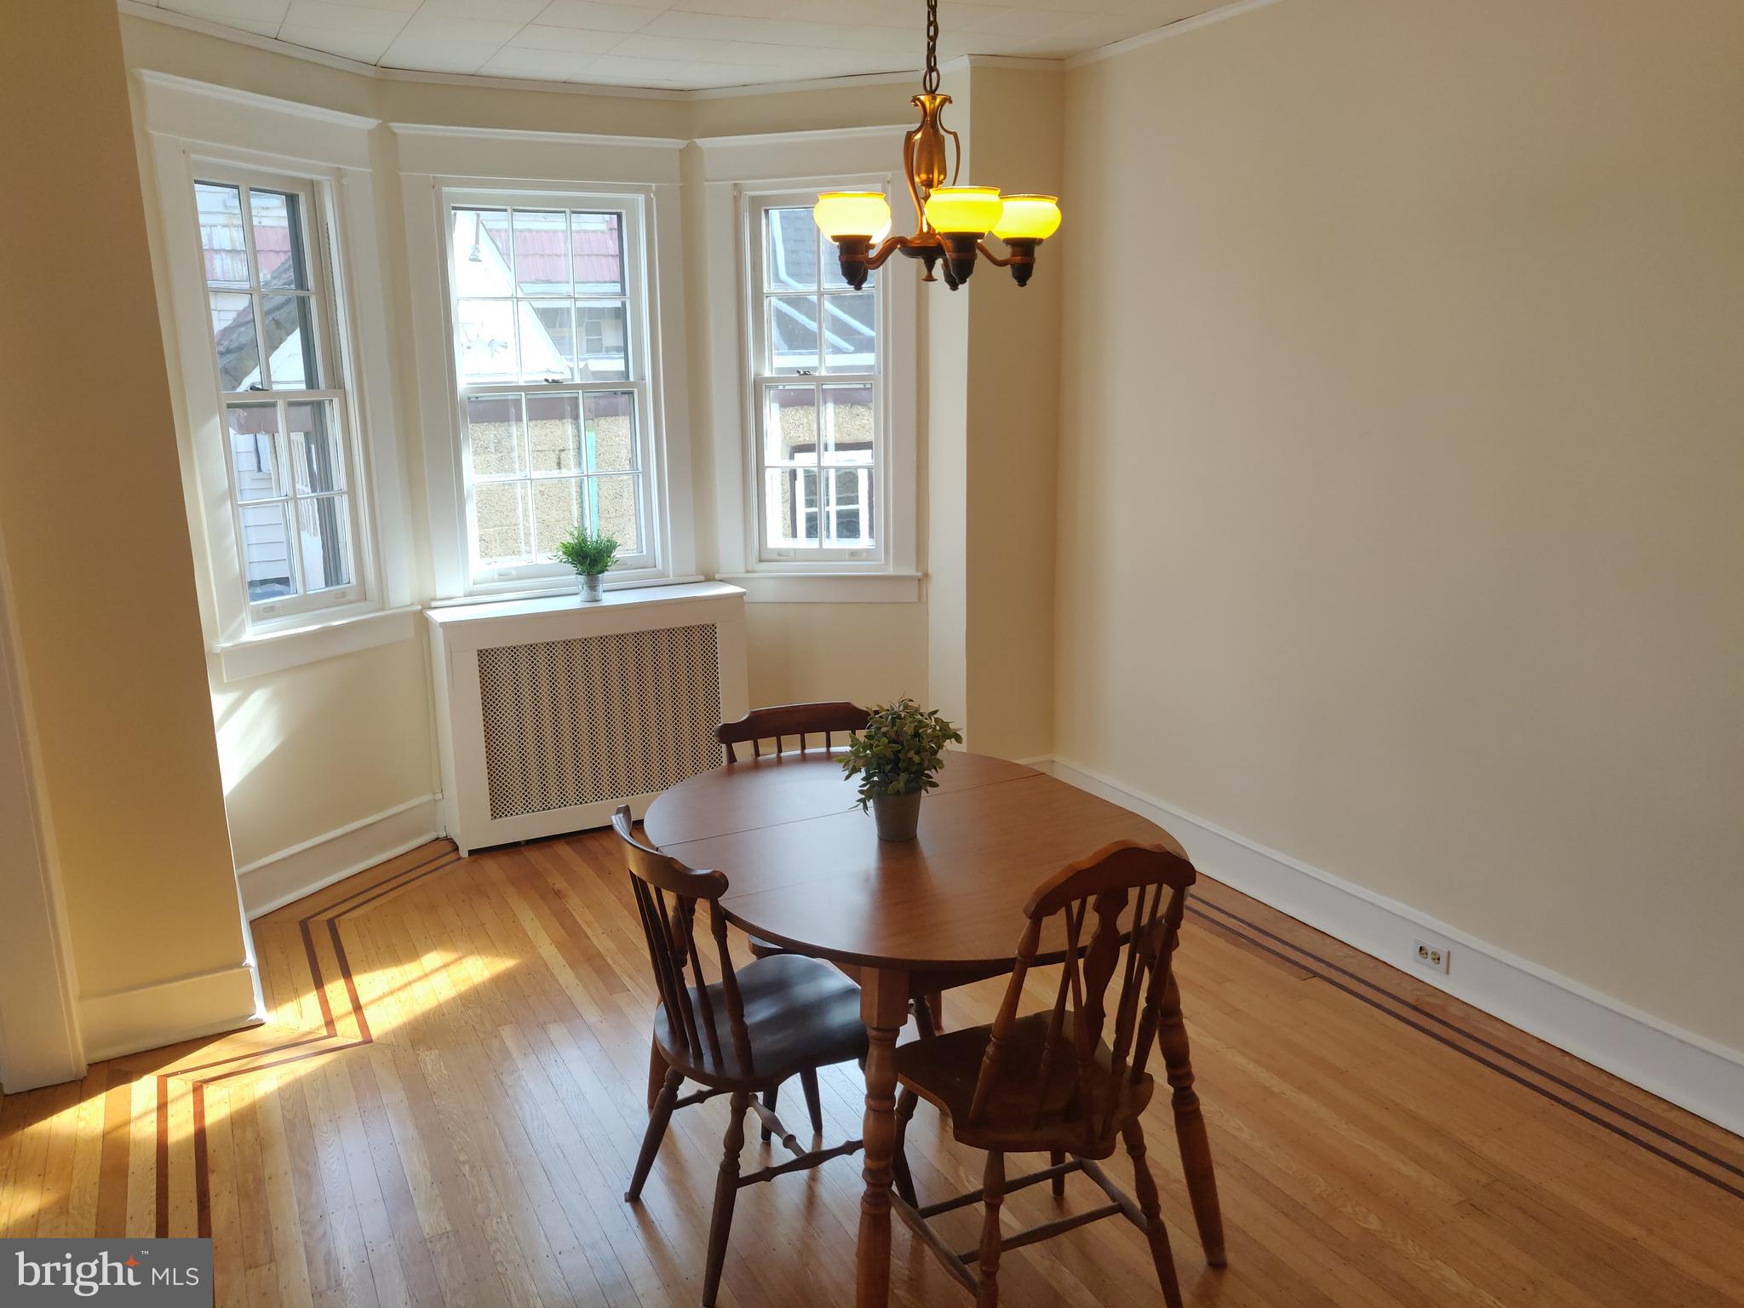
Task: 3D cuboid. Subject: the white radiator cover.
[{"bbox_3d":[-1.002,0.211,4.628,1.090,0.826,0.290,-7,14,-26],"label":"white radiator cover"}]

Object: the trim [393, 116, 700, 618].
[{"bbox_3d":[-1.104,-1.003,4.483,1.020,1.600,0.120,-7,14,-26],"label":"trim"}]

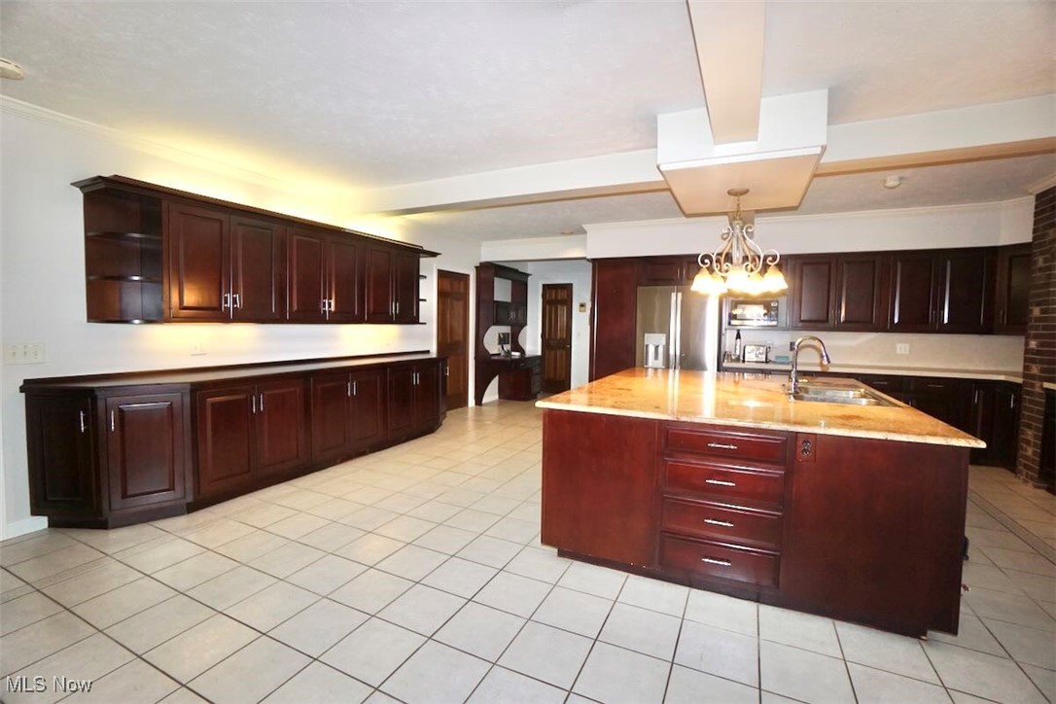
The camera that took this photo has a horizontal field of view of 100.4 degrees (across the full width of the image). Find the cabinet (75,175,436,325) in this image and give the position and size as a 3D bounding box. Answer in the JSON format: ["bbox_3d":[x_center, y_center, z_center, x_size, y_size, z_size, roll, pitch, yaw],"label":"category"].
[{"bbox_3d":[-1.971,-0.710,4.222,0.370,0.880,3.360,2,3,25],"label":"cabinet"}]

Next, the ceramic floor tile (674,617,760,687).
[{"bbox_3d":[0.773,1.220,1.791,0.305,0.010,0.305,2,3,25],"label":"ceramic floor tile"}]

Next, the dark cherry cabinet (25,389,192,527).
[{"bbox_3d":[-2.689,0.683,2.887,0.672,0.890,0.573,-2,4,-43],"label":"dark cherry cabinet"}]

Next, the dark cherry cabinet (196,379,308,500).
[{"bbox_3d":[-2.333,0.602,3.499,0.590,0.780,0.890,2,3,24],"label":"dark cherry cabinet"}]

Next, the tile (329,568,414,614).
[{"bbox_3d":[-0.775,1.194,2.203,0.305,0.010,0.305,2,3,25],"label":"tile"}]

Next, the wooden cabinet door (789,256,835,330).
[{"bbox_3d":[3.321,-0.691,5.109,0.445,0.840,0.020,2,3,21],"label":"wooden cabinet door"}]

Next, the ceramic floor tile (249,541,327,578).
[{"bbox_3d":[-1.333,1.154,2.444,0.305,0.010,0.305,2,3,25],"label":"ceramic floor tile"}]

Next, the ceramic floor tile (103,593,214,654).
[{"bbox_3d":[-1.585,1.175,1.907,0.305,0.010,0.305,2,3,25],"label":"ceramic floor tile"}]

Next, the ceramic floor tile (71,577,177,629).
[{"bbox_3d":[-1.902,1.183,2.084,0.305,0.010,0.305,2,3,25],"label":"ceramic floor tile"}]

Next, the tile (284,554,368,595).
[{"bbox_3d":[-1.047,1.166,2.303,0.305,0.010,0.305,2,3,25],"label":"tile"}]

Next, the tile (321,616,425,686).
[{"bbox_3d":[-0.614,1.198,1.769,0.305,0.010,0.305,2,3,25],"label":"tile"}]

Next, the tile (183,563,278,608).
[{"bbox_3d":[-1.438,1.149,2.145,0.303,0.010,0.303,2,3,25],"label":"tile"}]

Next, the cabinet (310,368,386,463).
[{"bbox_3d":[-1.902,0.555,4.240,0.575,0.735,0.880,2,3,25],"label":"cabinet"}]

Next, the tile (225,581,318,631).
[{"bbox_3d":[-1.176,1.176,2.038,0.305,0.010,0.305,2,3,25],"label":"tile"}]

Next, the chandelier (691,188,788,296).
[{"bbox_3d":[1.559,-0.812,3.250,0.648,0.781,0.648,2,3,25],"label":"chandelier"}]

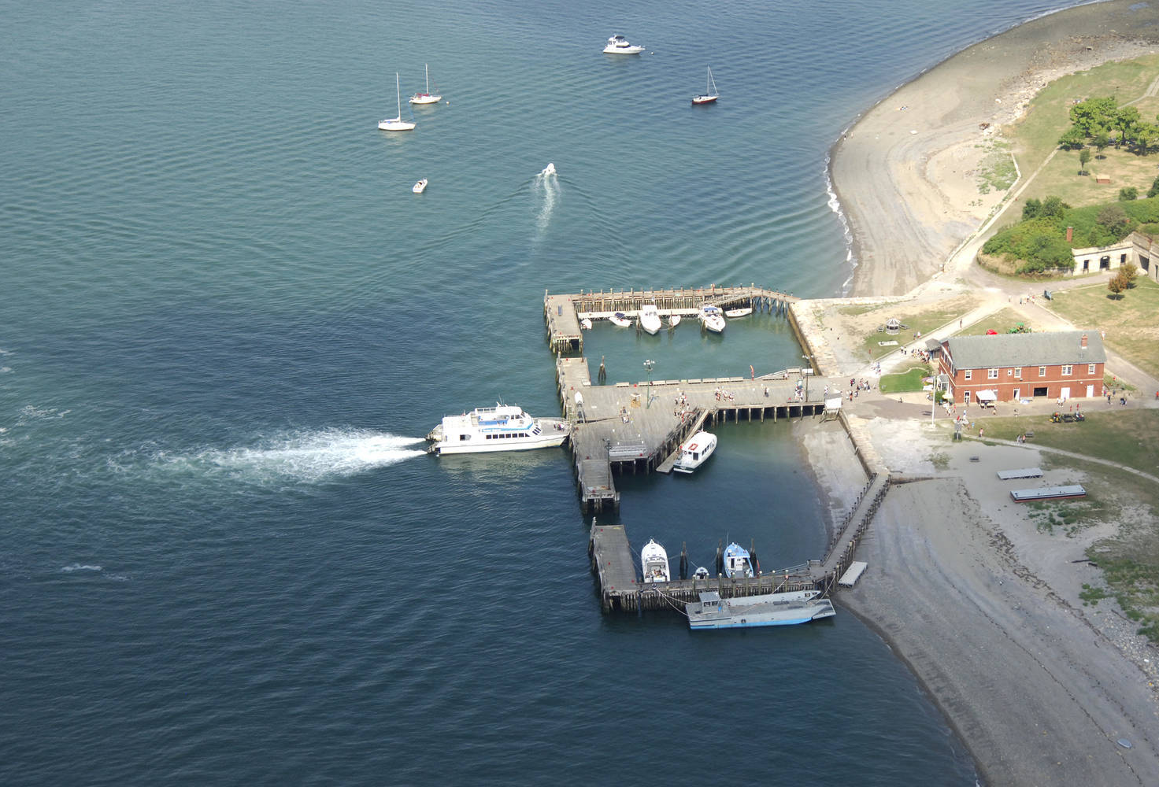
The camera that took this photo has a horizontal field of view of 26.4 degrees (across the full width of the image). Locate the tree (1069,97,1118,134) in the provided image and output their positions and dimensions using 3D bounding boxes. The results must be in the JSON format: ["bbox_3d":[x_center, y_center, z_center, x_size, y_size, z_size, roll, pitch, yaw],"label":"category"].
[{"bbox_3d":[131.150,-70.430,627.390,11.500,8.500,12.300,-1,21,0],"label":"tree"}]

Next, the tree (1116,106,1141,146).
[{"bbox_3d":[137.310,-67.120,617.750,7.200,9.300,7.200,-1,21,0],"label":"tree"}]

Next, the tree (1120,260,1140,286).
[{"bbox_3d":[112.950,-24.180,505.530,4.100,5.800,4.100,-2,22,-4],"label":"tree"}]

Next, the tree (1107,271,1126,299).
[{"bbox_3d":[111.520,-22.340,511.670,3.800,5.200,3.800,-1,21,0],"label":"tree"}]

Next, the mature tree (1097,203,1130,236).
[{"bbox_3d":[113.680,-37.120,524.680,6.600,6.200,6.600,-2,22,-4],"label":"mature tree"}]

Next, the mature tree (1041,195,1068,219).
[{"bbox_3d":[106.480,-41.590,552.480,5.700,5.200,5.700,-1,21,0],"label":"mature tree"}]

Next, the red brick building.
[{"bbox_3d":[82.370,-6.260,460.370,28.000,10.800,13.400,-3,22,-5],"label":"red brick building"}]

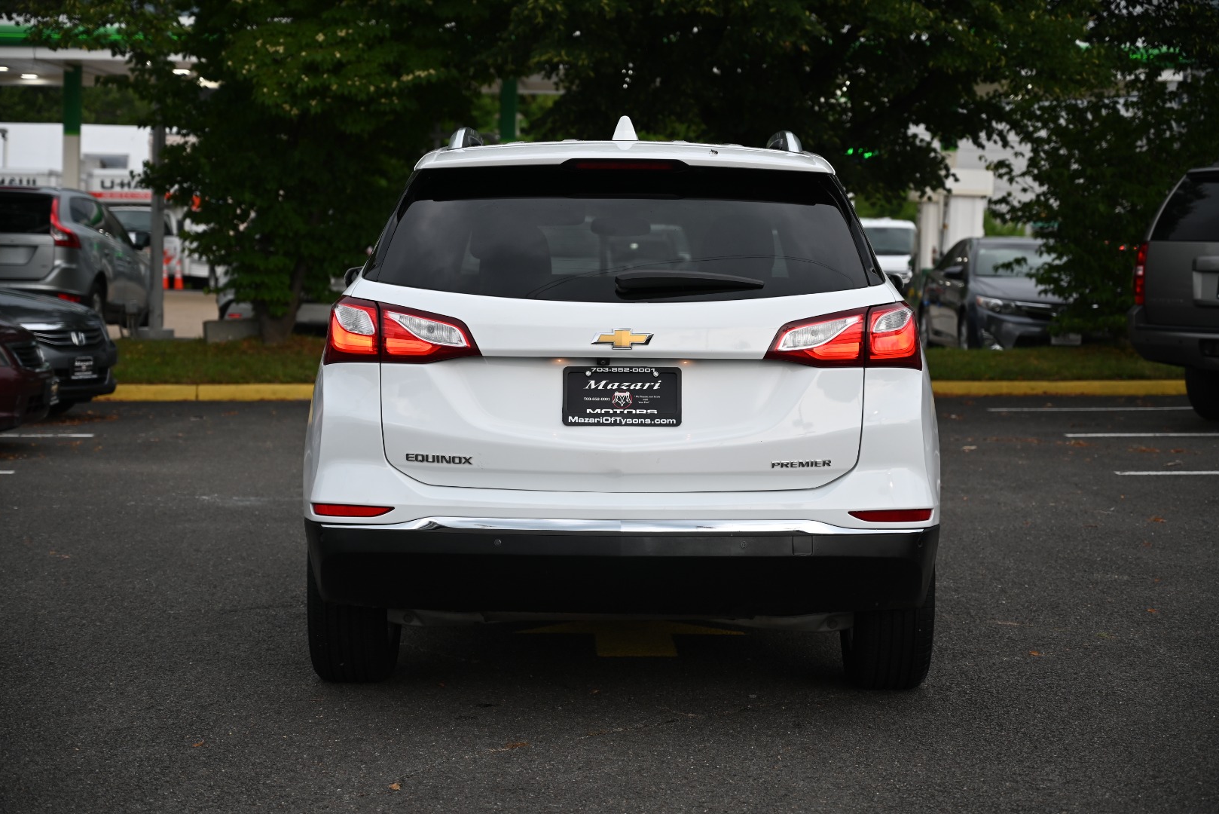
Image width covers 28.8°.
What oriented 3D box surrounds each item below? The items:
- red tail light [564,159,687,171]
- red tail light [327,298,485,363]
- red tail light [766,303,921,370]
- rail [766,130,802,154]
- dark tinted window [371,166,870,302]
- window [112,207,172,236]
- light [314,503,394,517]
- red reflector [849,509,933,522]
[{"bbox_3d":[0.043,-0.656,6.470,0.325,0.032,0.050,1,4,0],"label":"red tail light"},{"bbox_3d":[-0.550,-0.204,6.347,0.450,0.185,0.280,1,4,7],"label":"red tail light"},{"bbox_3d":[0.624,-0.191,6.347,0.450,0.185,0.280,0,4,-7],"label":"red tail light"},{"bbox_3d":[0.539,-0.814,7.681,0.075,0.095,1.620,1,4,0],"label":"rail"},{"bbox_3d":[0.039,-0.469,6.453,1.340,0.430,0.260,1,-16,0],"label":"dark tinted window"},{"bbox_3d":[-11.572,-4.489,57.837,1.550,0.700,0.350,1,-14,3],"label":"window"},{"bbox_3d":[-0.675,0.273,6.270,0.240,0.037,0.085,2,4,17],"label":"light"},{"bbox_3d":[0.741,0.289,6.270,0.240,0.037,0.085,-1,4,-17],"label":"red reflector"}]

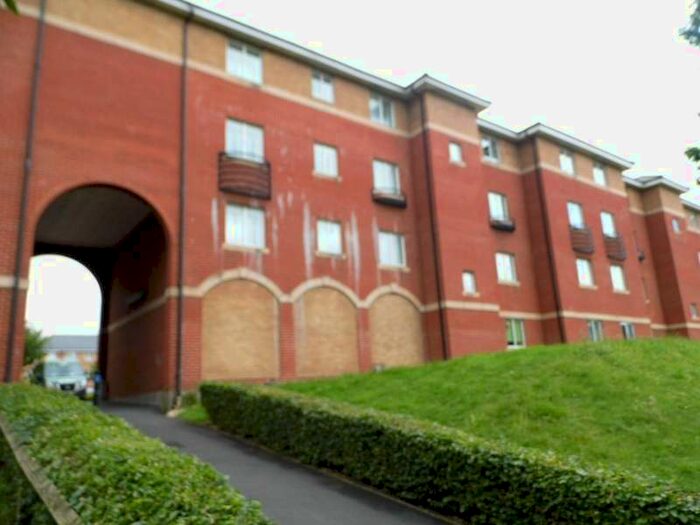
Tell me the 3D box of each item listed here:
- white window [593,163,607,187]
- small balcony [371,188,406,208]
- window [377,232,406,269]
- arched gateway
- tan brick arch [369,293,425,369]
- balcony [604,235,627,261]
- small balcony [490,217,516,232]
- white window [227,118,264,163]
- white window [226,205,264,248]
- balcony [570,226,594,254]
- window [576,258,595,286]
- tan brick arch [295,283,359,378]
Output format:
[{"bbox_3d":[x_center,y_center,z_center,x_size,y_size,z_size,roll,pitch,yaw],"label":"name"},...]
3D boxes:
[{"bbox_3d":[13.063,-4.539,26.350,1.173,1.129,0.120,6,-17,-36],"label":"white window"},{"bbox_3d":[1.428,-2.217,17.427,1.400,0.430,0.300,7,-16,-36],"label":"small balcony"},{"bbox_3d":[1.484,-0.428,17.515,1.192,1.154,0.120,6,-17,-36],"label":"window"},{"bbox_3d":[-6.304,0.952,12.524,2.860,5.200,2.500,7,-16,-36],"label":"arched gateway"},{"bbox_3d":[1.567,2.287,16.784,2.247,2.532,0.200,6,-17,-36],"label":"tan brick arch"},{"bbox_3d":[12.725,-0.723,24.087,1.420,1.090,0.300,7,-16,-36],"label":"balcony"},{"bbox_3d":[6.409,-1.580,20.842,1.420,0.440,0.300,7,-16,-36],"label":"small balcony"},{"bbox_3d":[-3.068,-3.494,14.682,1.180,1.120,0.140,7,-16,-36],"label":"white window"},{"bbox_3d":[-2.929,-0.958,14.092,1.165,1.115,0.140,7,-16,-36],"label":"white window"},{"bbox_3d":[10.741,-1.034,23.314,1.543,1.103,0.300,6,-17,-36],"label":"balcony"},{"bbox_3d":[10.830,0.479,23.248,1.192,1.224,0.120,6,-17,-36],"label":"window"},{"bbox_3d":[-0.656,2.046,15.177,2.247,2.608,0.200,6,-17,-36],"label":"tan brick arch"}]

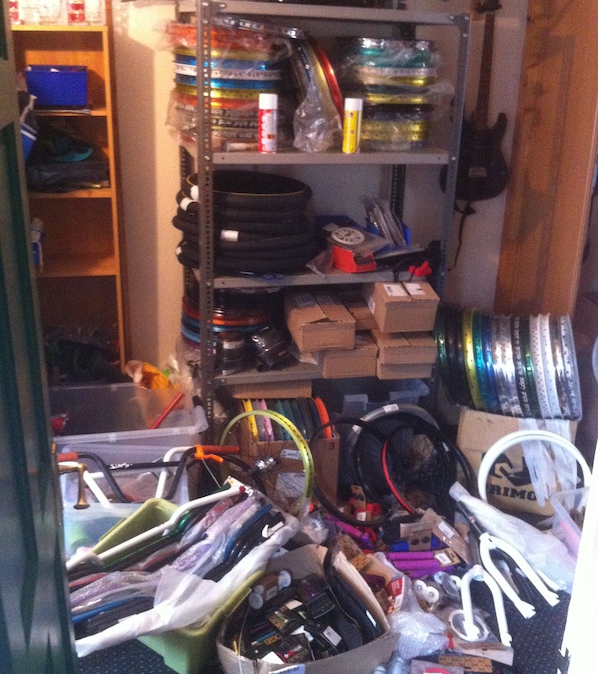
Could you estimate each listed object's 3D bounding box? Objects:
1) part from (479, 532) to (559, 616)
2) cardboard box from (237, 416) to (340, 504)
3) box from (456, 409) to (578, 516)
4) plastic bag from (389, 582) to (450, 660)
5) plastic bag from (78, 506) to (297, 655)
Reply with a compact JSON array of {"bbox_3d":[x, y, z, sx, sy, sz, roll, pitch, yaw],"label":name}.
[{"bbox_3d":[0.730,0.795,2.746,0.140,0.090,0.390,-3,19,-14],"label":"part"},{"bbox_3d":[-0.065,0.456,3.350,0.385,0.300,0.420,-1,19,-10],"label":"cardboard box"},{"bbox_3d":[0.886,0.440,3.348,0.450,0.390,0.400,6,19,11],"label":"box"},{"bbox_3d":[0.359,0.866,2.451,0.170,0.120,0.170,2,19,-1],"label":"plastic bag"},{"bbox_3d":[-0.297,0.685,2.298,0.180,0.140,0.690,19,25,41],"label":"plastic bag"}]

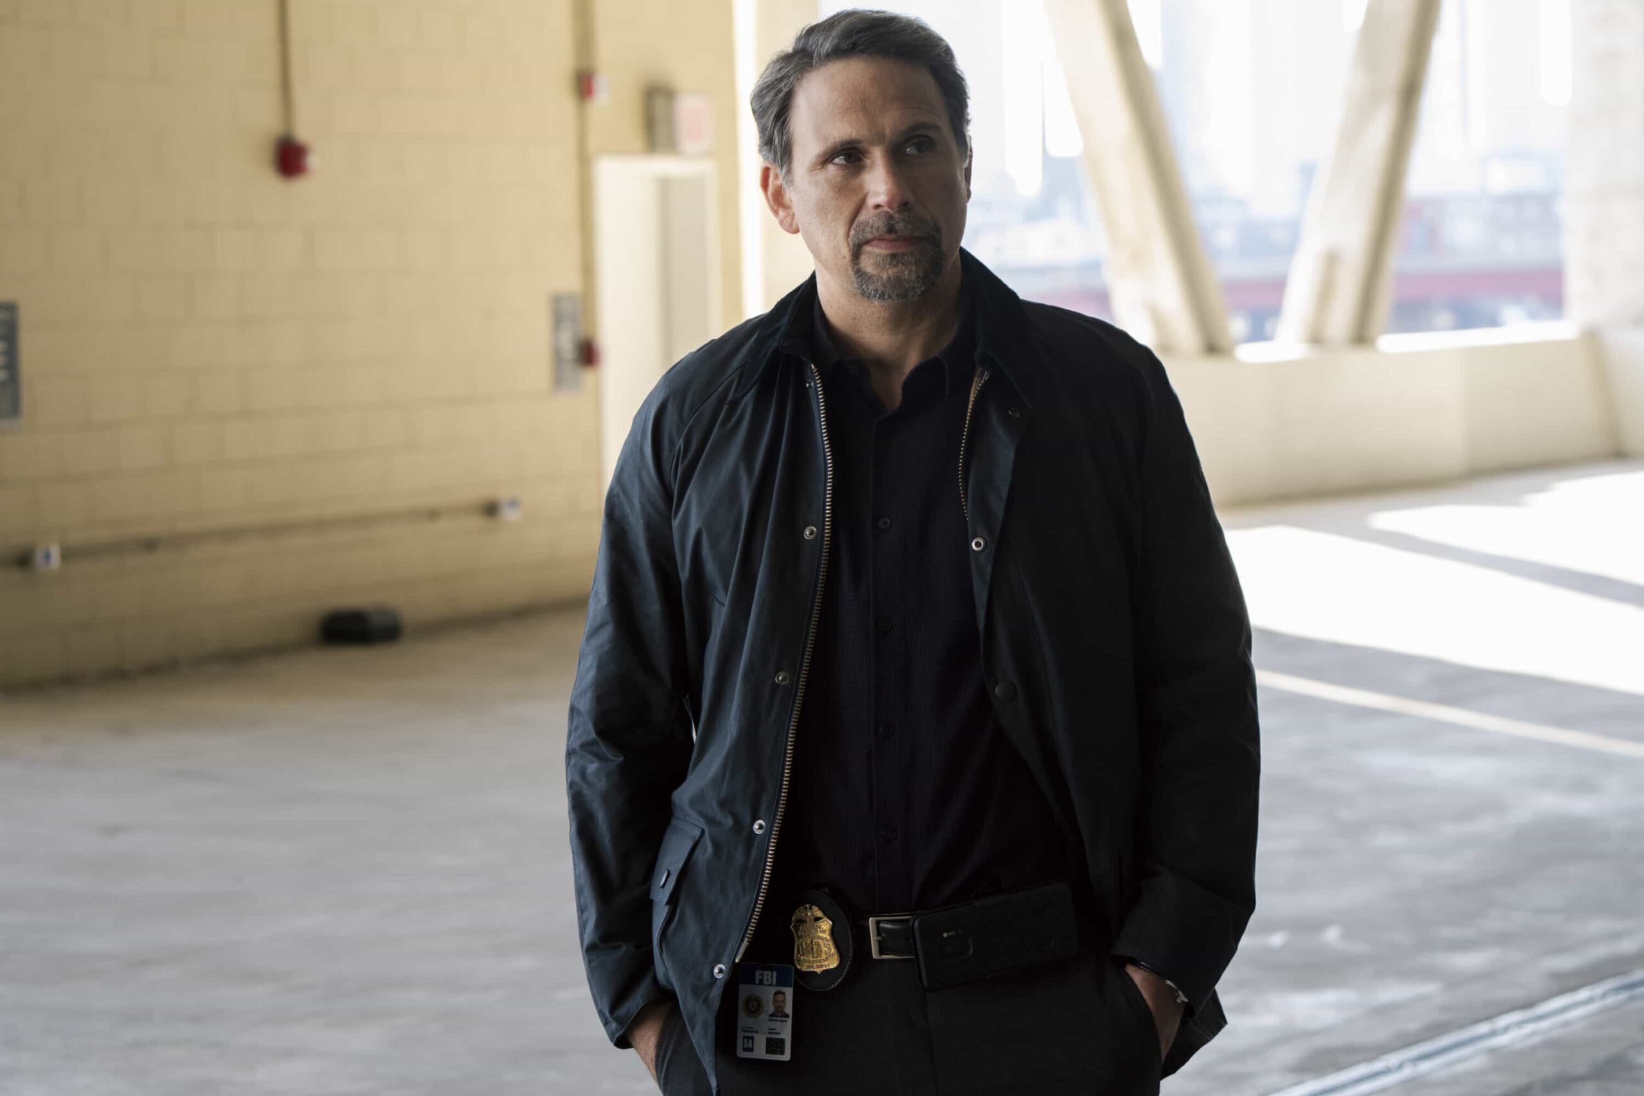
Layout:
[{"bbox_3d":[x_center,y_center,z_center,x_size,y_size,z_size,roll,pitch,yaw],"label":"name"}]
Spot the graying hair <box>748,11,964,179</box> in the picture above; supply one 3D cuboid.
[{"bbox_3d":[0.035,-0.399,4.080,0.187,0.170,0.215,-6,3,-14],"label":"graying hair"}]

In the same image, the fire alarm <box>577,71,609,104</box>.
[{"bbox_3d":[-1.141,-2.277,22.600,0.095,0.150,0.120,0,3,25],"label":"fire alarm"}]

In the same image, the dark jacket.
[{"bbox_3d":[0.081,0.118,4.100,0.615,0.770,0.320,-1,3,5],"label":"dark jacket"}]

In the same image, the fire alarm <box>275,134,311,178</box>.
[{"bbox_3d":[-2.321,-1.722,20.050,0.100,0.170,0.120,0,3,25],"label":"fire alarm"}]

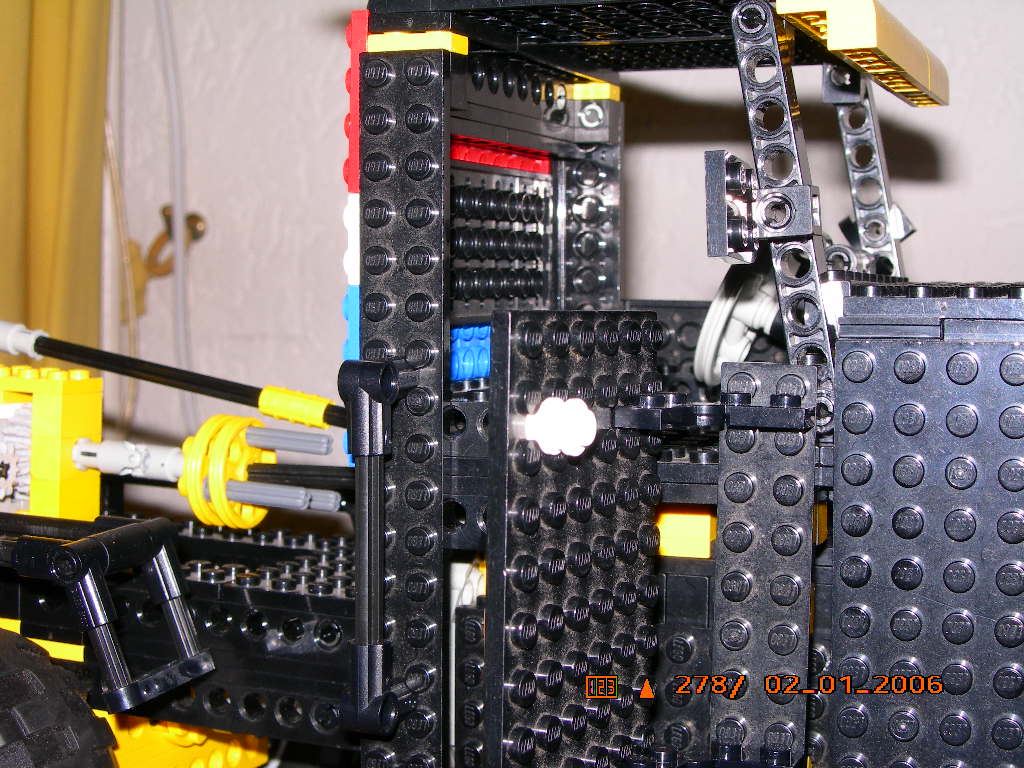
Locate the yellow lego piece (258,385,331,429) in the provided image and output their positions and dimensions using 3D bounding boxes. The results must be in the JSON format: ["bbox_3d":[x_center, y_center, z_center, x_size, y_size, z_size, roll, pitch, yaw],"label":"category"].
[{"bbox_3d":[-0.047,0.005,0.395,0.016,0.007,0.007,13,7,20],"label":"yellow lego piece"}]

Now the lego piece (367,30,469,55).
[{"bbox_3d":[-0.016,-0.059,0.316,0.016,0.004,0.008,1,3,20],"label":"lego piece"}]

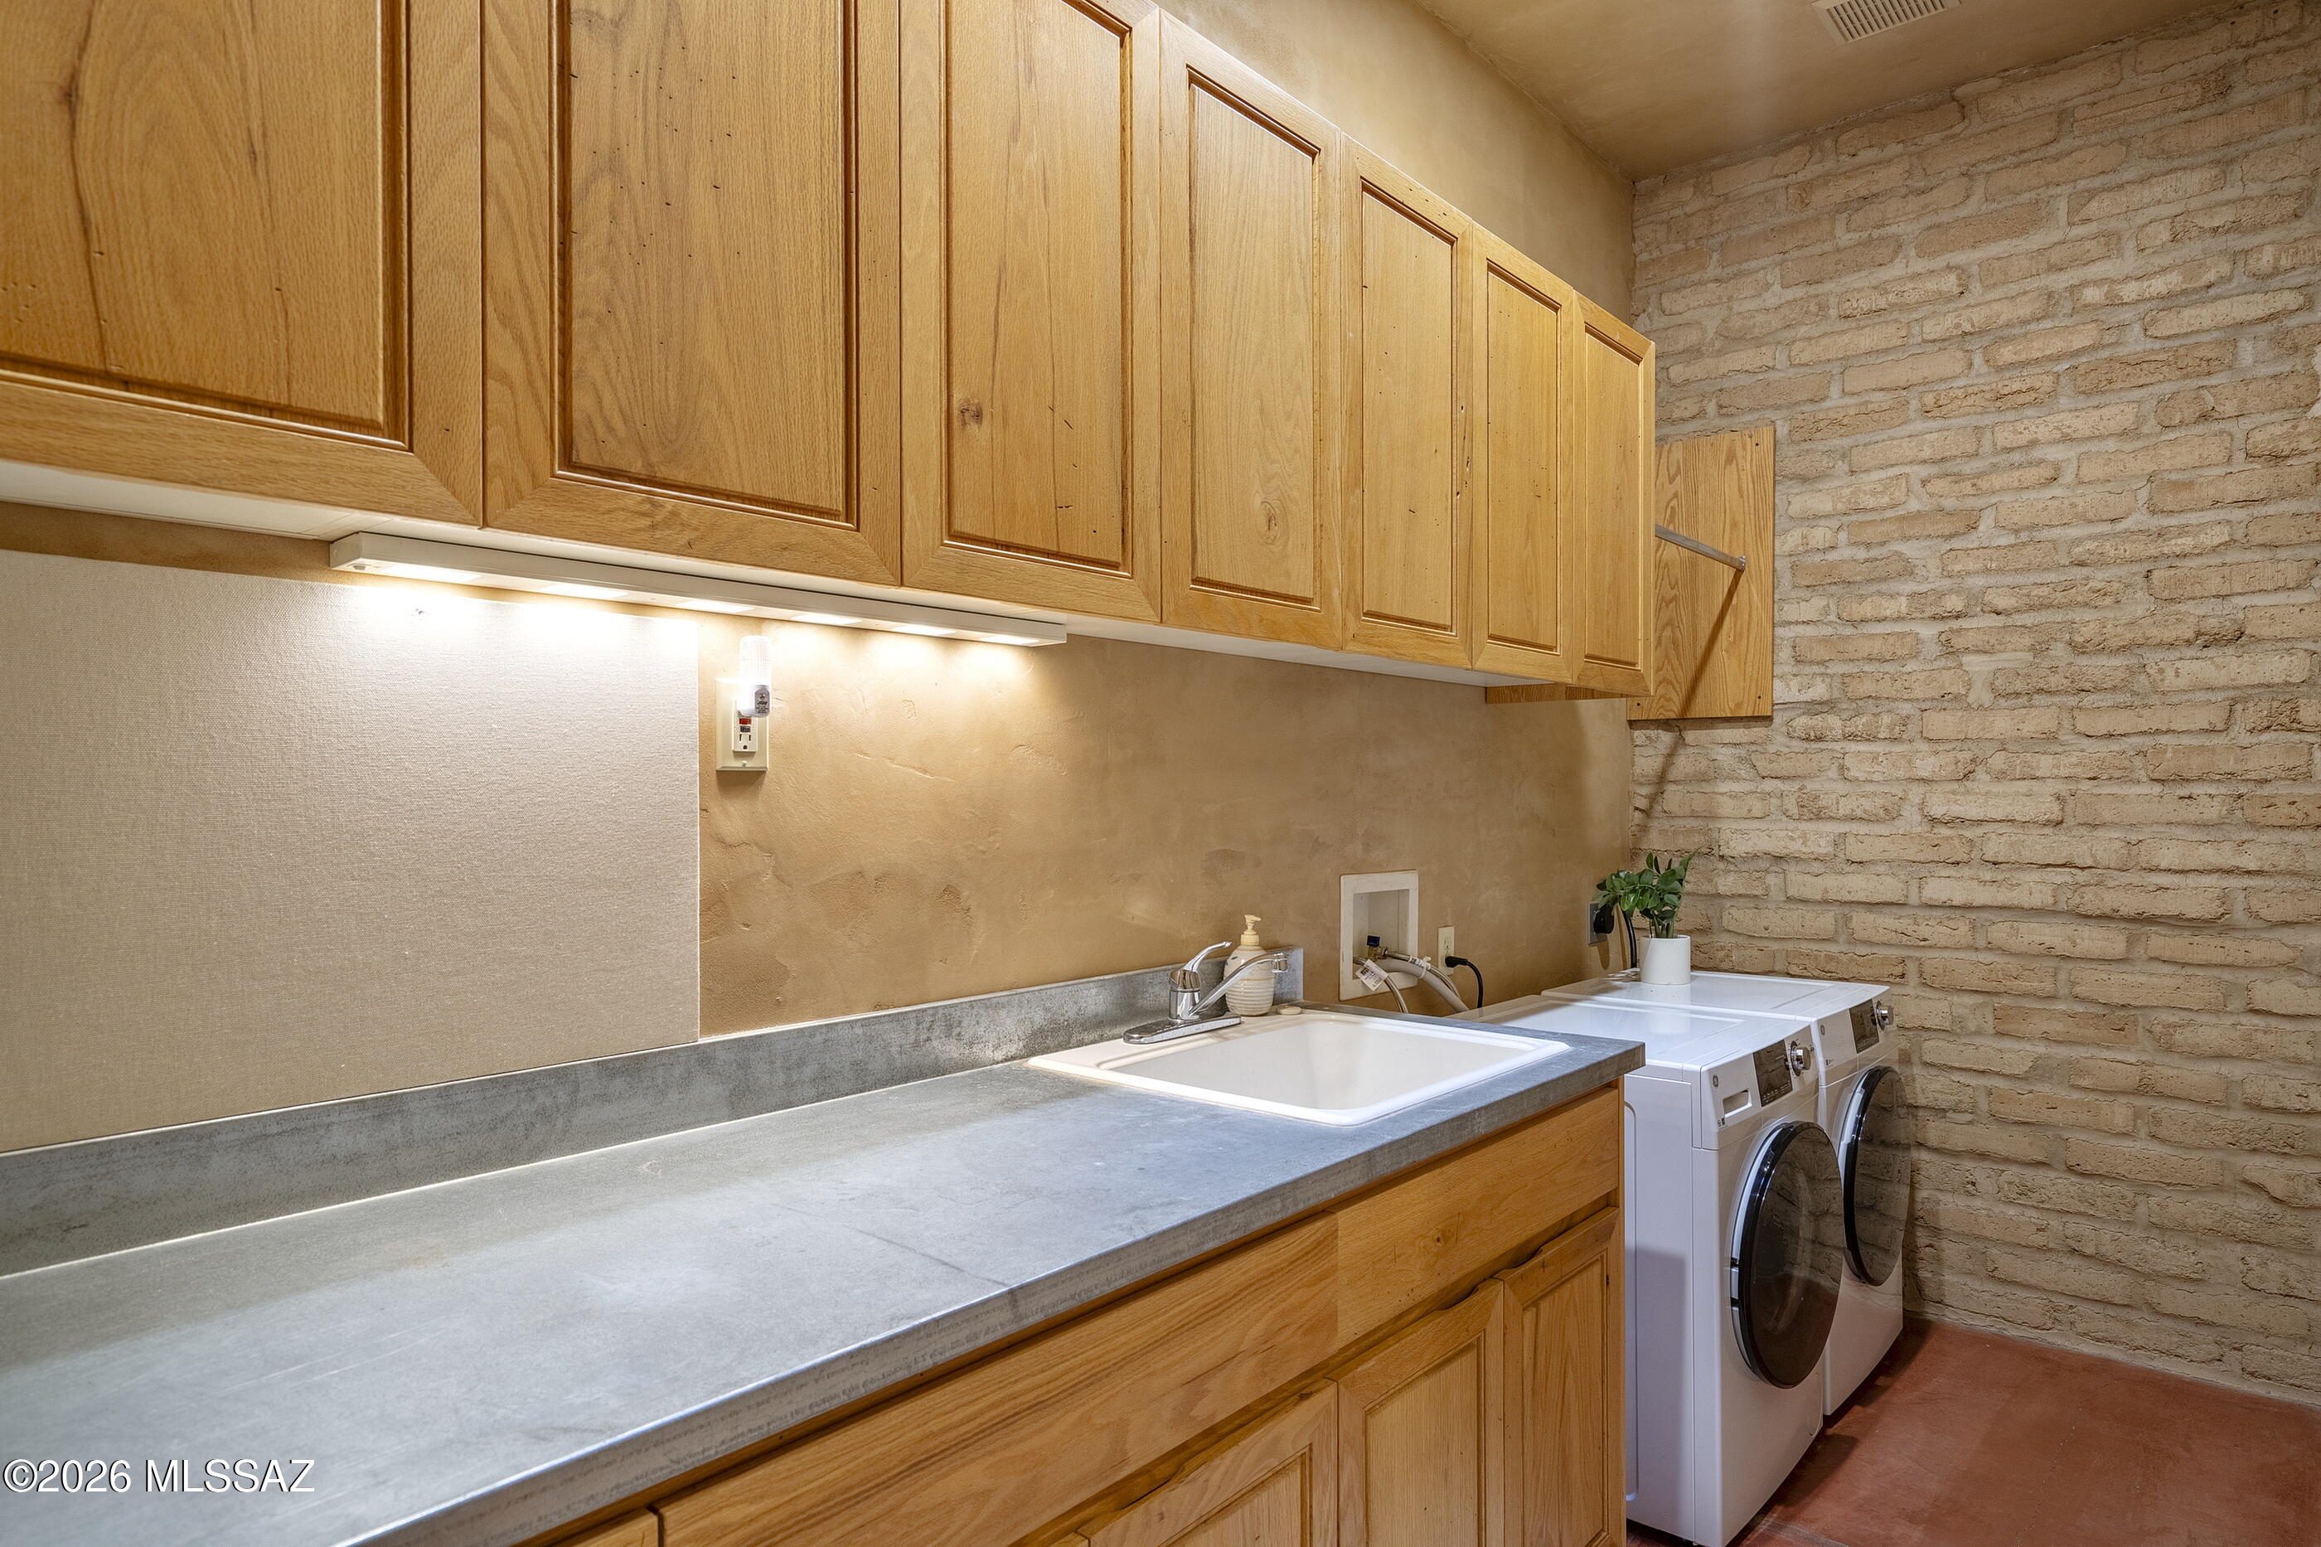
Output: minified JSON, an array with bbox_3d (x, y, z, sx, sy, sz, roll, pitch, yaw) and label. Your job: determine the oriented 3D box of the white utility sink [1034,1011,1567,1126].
[{"bbox_3d":[0.226,0.555,1.962,0.562,0.285,0.640,-1,-1,42],"label":"white utility sink"}]

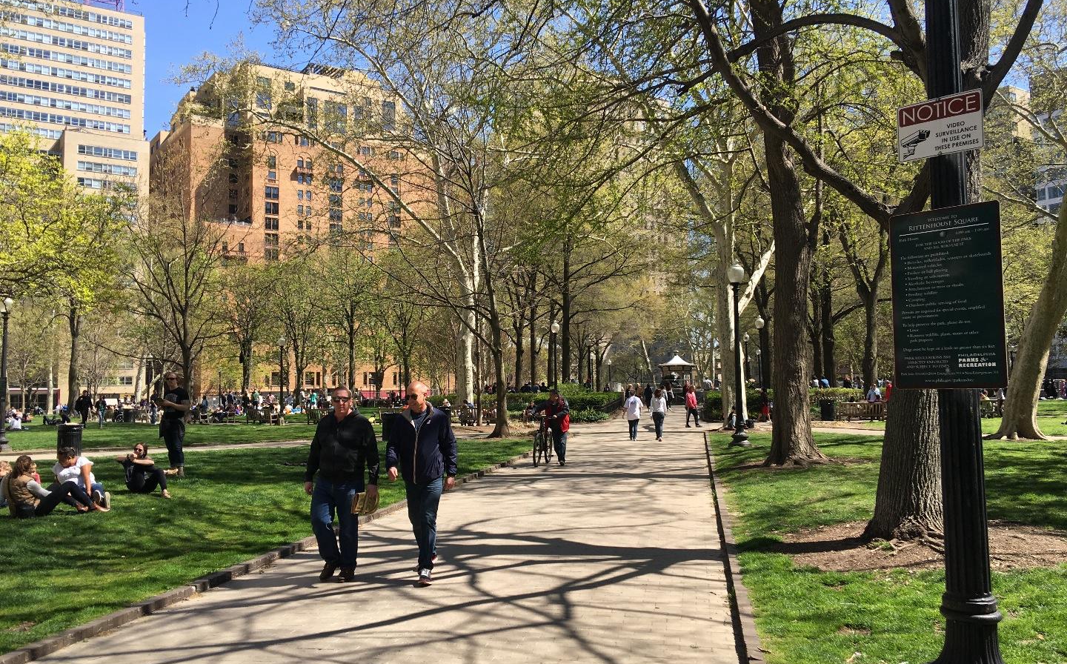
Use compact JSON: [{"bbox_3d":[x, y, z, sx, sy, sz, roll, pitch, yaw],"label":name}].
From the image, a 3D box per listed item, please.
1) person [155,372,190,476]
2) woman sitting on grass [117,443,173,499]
[{"bbox_3d":[-6.373,1.643,15.800,0.530,1.820,0.450,-2,-4,21],"label":"person"},{"bbox_3d":[-5.786,2.065,13.300,0.570,0.780,0.840,3,-5,-43],"label":"woman sitting on grass"}]

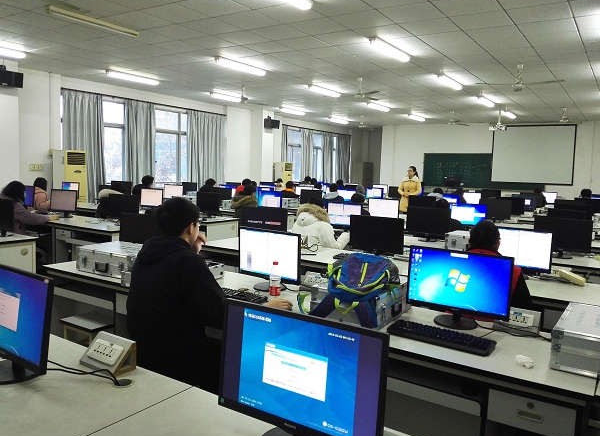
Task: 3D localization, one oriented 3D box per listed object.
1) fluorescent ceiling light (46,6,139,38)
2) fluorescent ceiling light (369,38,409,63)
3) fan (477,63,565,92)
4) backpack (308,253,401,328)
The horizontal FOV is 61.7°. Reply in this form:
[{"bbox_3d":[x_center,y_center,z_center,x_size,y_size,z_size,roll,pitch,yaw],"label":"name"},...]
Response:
[{"bbox_3d":[-2.478,-2.380,6.093,0.100,0.100,1.220,5,7,33],"label":"fluorescent ceiling light"},{"bbox_3d":[1.275,-2.335,7.053,0.125,0.095,1.250,6,7,33],"label":"fluorescent ceiling light"},{"bbox_3d":[3.525,-2.238,8.053,1.380,0.420,1.320,5,7,33],"label":"fan"},{"bbox_3d":[0.293,0.308,2.518,0.360,0.250,0.400,4,6,23],"label":"backpack"}]

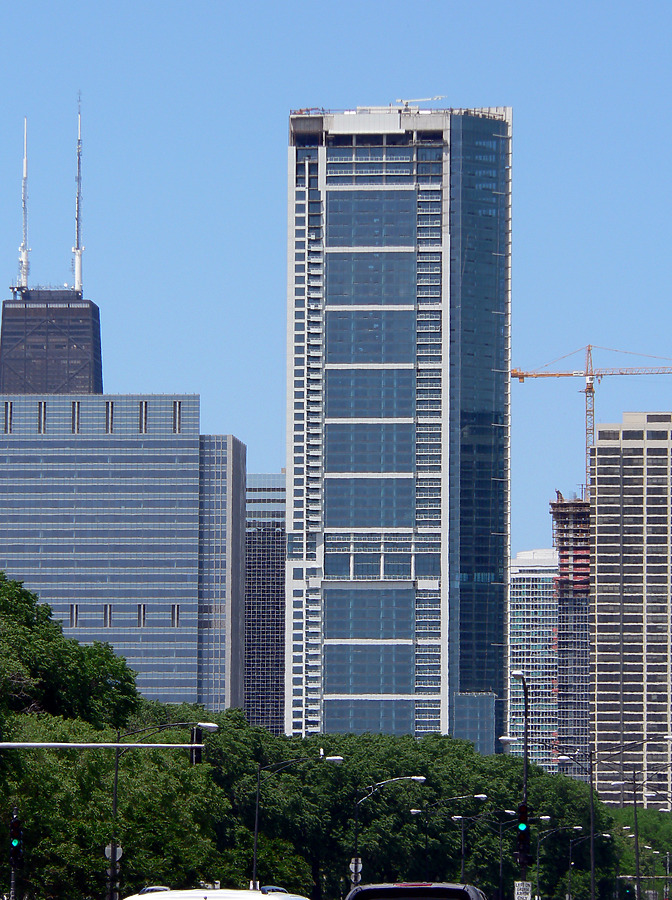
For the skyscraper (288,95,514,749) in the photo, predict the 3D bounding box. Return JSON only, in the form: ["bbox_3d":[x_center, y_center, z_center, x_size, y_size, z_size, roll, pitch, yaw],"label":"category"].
[{"bbox_3d":[17.633,10.631,1459.012,59.000,206.000,28.000,0,-5,8],"label":"skyscraper"}]

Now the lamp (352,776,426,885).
[{"bbox_3d":[3.671,26.577,351.559,4.850,9.980,0.400,0,-5,6],"label":"lamp"}]

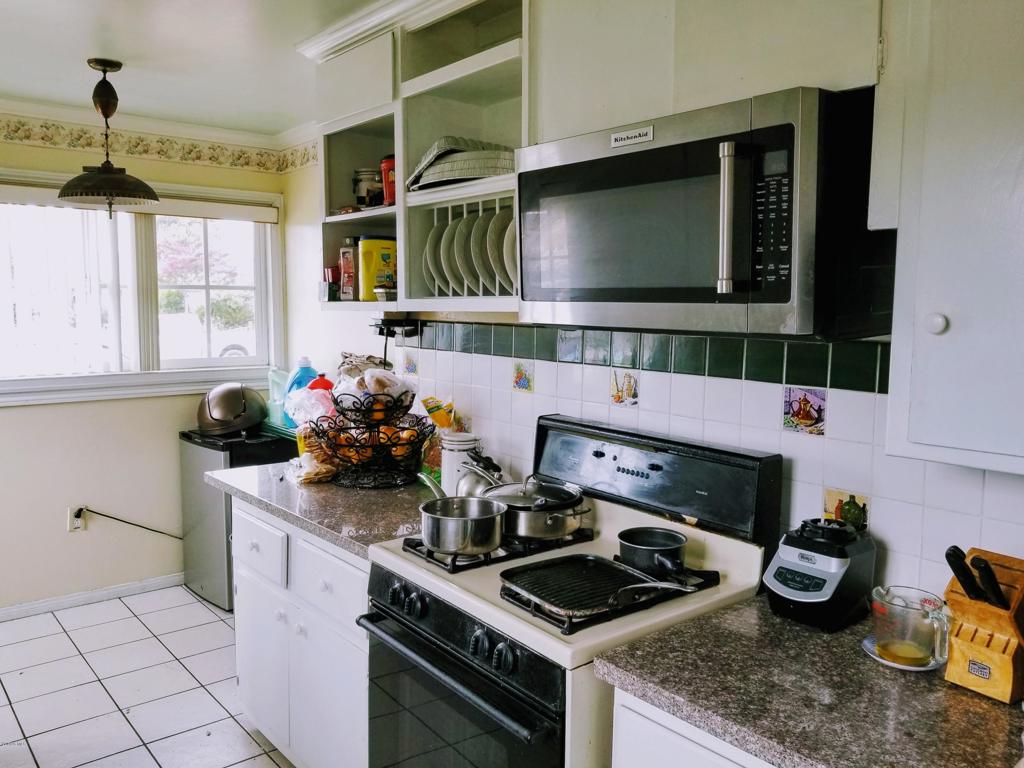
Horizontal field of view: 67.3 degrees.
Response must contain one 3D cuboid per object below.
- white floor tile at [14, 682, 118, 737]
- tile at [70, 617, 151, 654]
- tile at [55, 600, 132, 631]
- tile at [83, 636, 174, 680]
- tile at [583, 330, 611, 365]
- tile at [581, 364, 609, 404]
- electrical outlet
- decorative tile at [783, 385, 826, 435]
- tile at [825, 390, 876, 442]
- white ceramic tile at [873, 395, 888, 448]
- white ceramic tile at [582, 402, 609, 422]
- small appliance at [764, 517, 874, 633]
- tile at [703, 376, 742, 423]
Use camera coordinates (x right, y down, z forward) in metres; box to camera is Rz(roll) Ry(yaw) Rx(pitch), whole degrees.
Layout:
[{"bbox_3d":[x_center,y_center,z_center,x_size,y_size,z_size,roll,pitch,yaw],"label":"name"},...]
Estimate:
[{"bbox_3d":[-1.705,1.242,2.941,0.303,0.010,0.303,-3,7,-41],"label":"white floor tile"},{"bbox_3d":[-1.878,1.172,3.597,0.304,0.010,0.304,-3,7,-41],"label":"tile"},{"bbox_3d":[-2.082,1.153,3.835,0.304,0.010,0.304,-5,8,-41],"label":"tile"},{"bbox_3d":[-1.677,1.203,3.374,0.304,0.010,0.304,-5,8,-41],"label":"tile"},{"bbox_3d":[0.255,-0.107,2.259,0.008,0.108,0.108,-3,7,-40],"label":"tile"},{"bbox_3d":[0.256,0.003,2.297,0.010,0.108,0.108,-4,8,-40],"label":"tile"},{"bbox_3d":[-2.186,0.681,3.872,0.073,0.117,0.008,-3,7,-40],"label":"electrical outlet"},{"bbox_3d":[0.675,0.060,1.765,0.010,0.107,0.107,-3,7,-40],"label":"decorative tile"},{"bbox_3d":[0.746,0.071,1.687,0.010,0.108,0.108,-3,7,-40],"label":"tile"},{"bbox_3d":[0.817,0.080,1.603,0.010,0.108,0.108,-3,7,-40],"label":"white ceramic tile"},{"bbox_3d":[0.250,0.111,2.280,0.008,0.108,0.108,-3,7,-40],"label":"white ceramic tile"},{"bbox_3d":[0.664,0.396,1.674,0.195,0.190,0.182,-4,8,-40],"label":"small appliance"},{"bbox_3d":[0.534,0.042,1.936,0.010,0.108,0.108,-3,7,-40],"label":"tile"}]

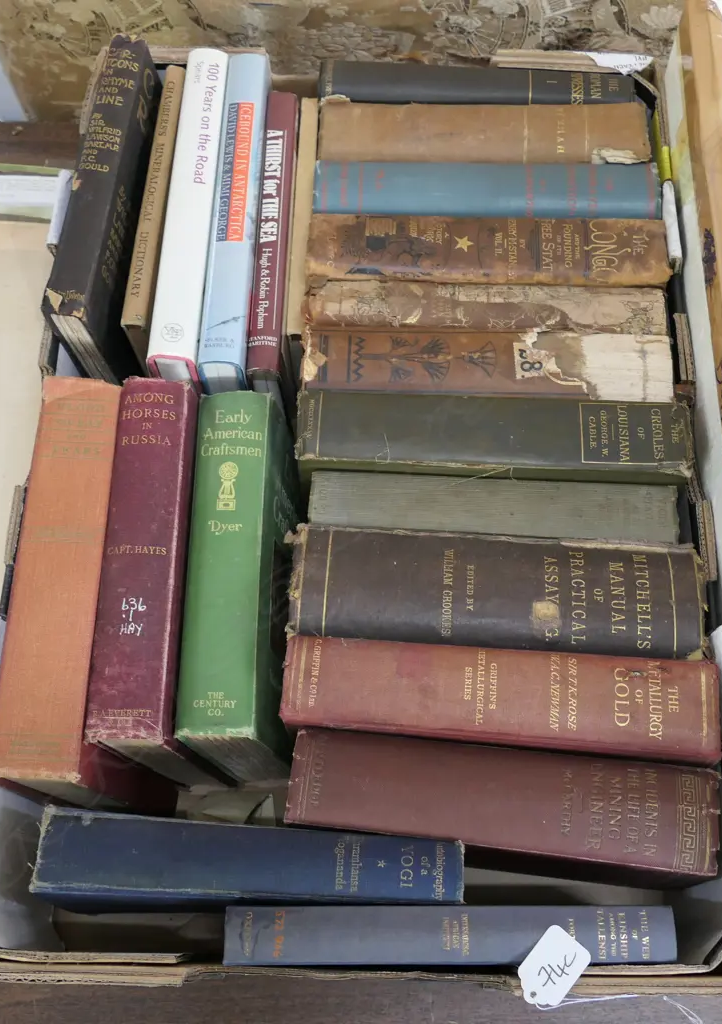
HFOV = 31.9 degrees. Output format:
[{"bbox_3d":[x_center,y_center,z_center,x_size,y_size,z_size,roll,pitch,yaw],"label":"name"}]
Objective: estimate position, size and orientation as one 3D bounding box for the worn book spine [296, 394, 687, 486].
[{"bbox_3d":[0.081,-0.019,0.804,0.227,0.151,0.045,2,69,5],"label":"worn book spine"}]

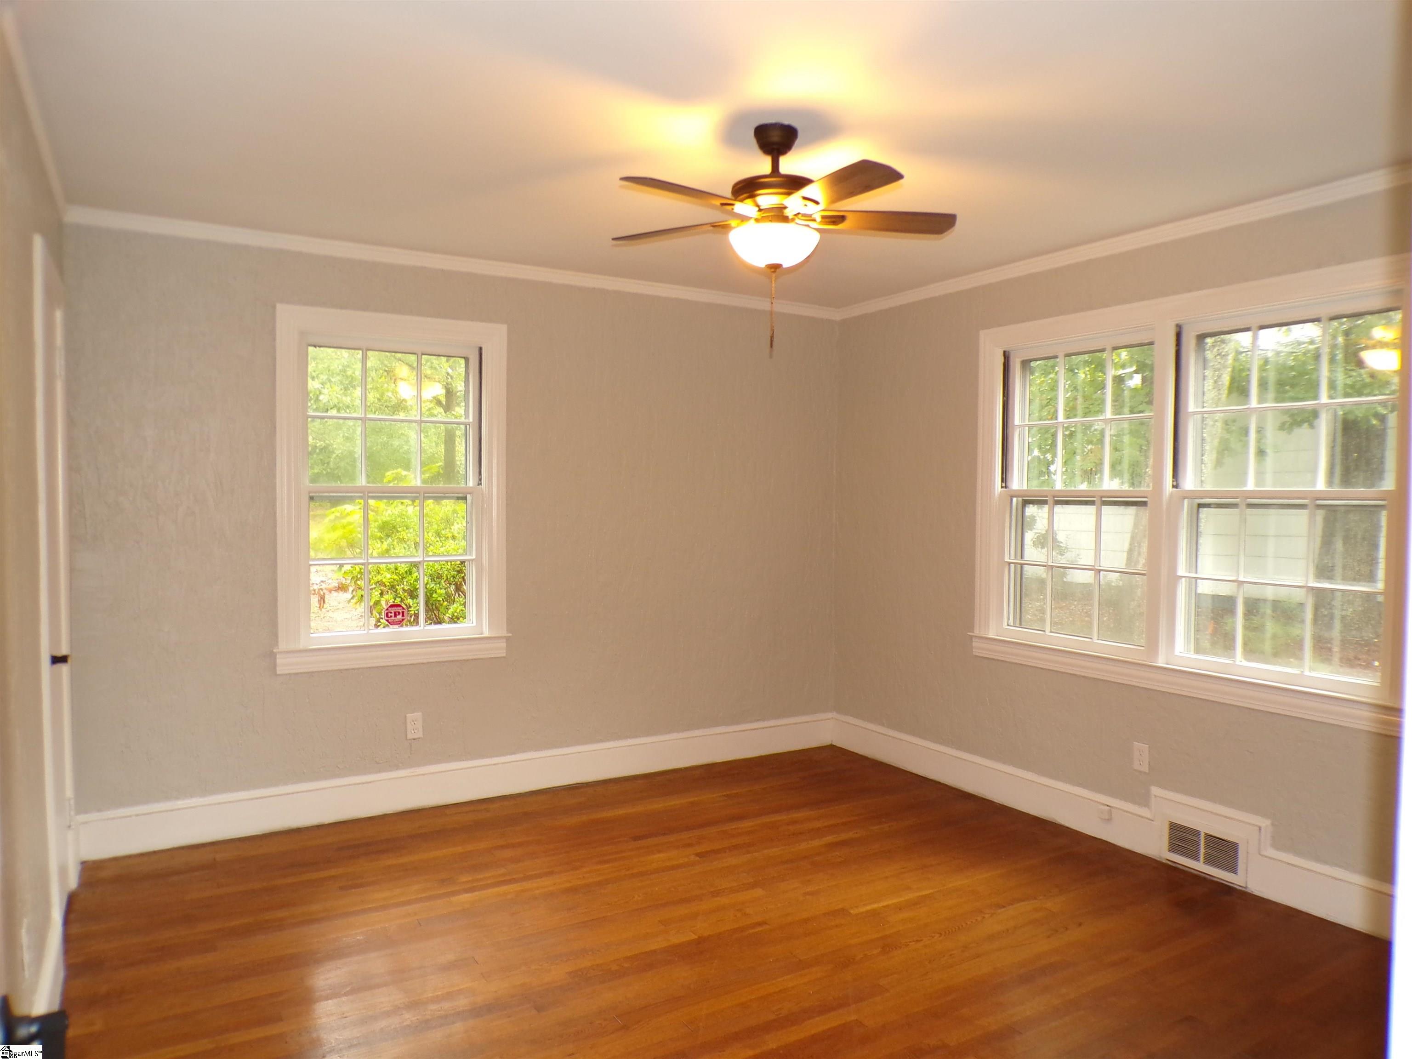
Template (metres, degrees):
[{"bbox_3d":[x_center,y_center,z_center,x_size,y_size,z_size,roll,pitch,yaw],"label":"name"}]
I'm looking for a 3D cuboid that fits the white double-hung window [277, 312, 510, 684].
[{"bbox_3d":[-1.341,-0.168,4.254,0.980,1.505,0.120,-1,2,-31],"label":"white double-hung window"}]

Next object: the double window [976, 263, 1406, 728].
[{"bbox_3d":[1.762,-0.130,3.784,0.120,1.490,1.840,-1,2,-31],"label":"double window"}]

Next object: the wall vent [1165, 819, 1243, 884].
[{"bbox_3d":[1.839,1.182,3.619,0.020,0.168,0.310,-1,2,-31],"label":"wall vent"}]

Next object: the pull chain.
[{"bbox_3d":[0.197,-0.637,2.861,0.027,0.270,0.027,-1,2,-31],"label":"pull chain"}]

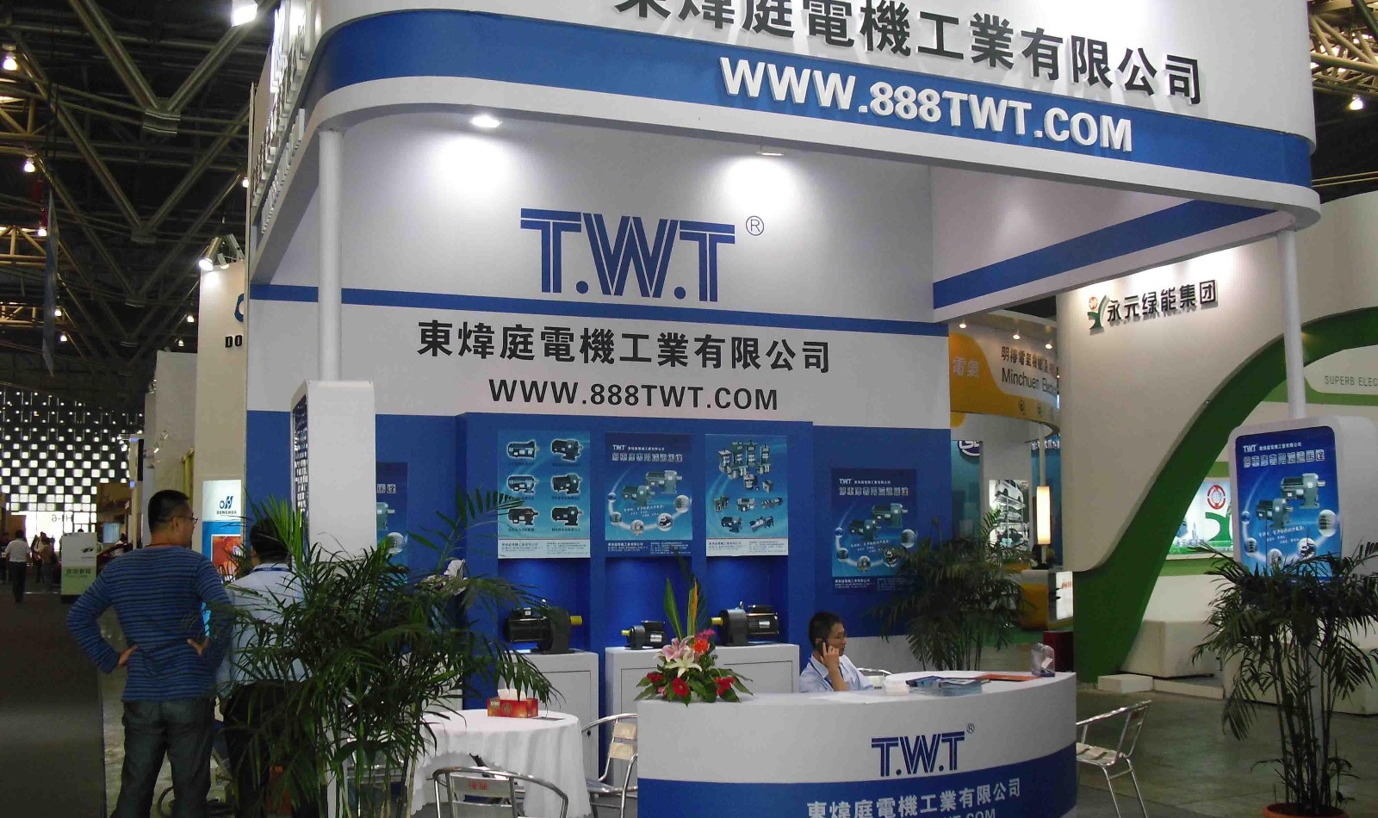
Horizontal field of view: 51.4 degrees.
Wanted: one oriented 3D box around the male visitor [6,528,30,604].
[{"bbox_3d":[-16.627,3.907,35.500,0.550,1.760,0.400,2,-6,-23],"label":"male visitor"}]

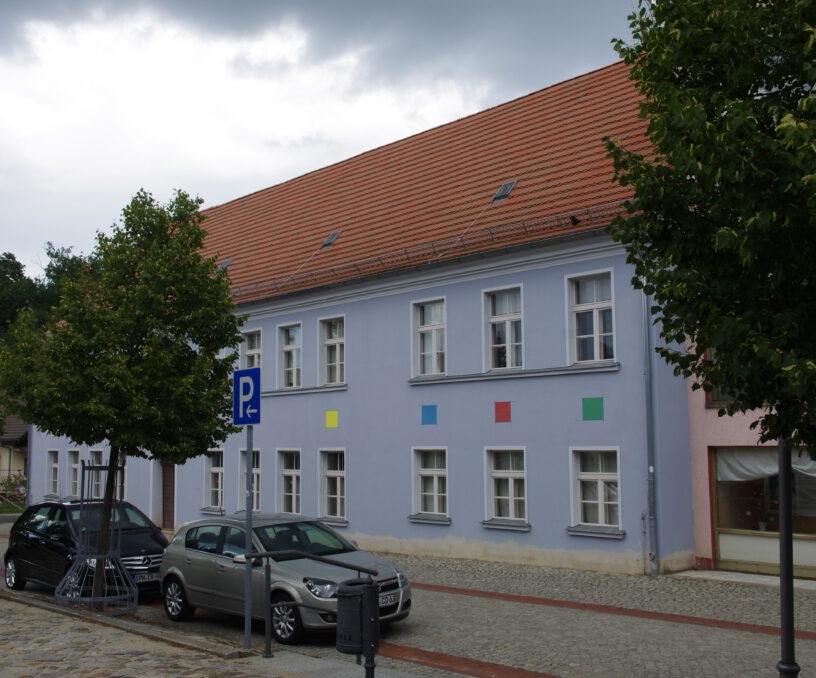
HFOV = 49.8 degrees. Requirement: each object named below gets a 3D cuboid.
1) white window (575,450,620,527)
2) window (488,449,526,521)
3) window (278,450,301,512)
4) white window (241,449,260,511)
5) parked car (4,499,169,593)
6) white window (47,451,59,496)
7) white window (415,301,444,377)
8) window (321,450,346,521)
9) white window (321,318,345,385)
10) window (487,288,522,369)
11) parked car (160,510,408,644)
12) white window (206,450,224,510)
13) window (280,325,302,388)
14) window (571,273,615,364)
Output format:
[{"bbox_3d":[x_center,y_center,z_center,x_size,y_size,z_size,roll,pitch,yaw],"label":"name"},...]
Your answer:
[{"bbox_3d":[3.613,2.829,16.720,0.180,1.468,1.046,6,-10,-44],"label":"white window"},{"bbox_3d":[2.035,2.998,17.967,0.160,1.465,0.985,6,-9,-44],"label":"window"},{"bbox_3d":[-3.099,3.785,23.418,0.180,1.651,1.026,6,-10,-44],"label":"window"},{"bbox_3d":[-4.346,3.966,24.661,0.180,1.698,1.013,6,-10,-44],"label":"white window"},{"bbox_3d":[-5.579,3.669,15.556,1.780,1.600,4.270,5,-10,-42],"label":"parked car"},{"bbox_3d":[-13.547,5.159,33.856,0.180,1.688,0.994,6,-10,-44],"label":"white window"},{"bbox_3d":[0.508,-0.005,19.848,0.160,1.755,0.985,6,-9,-44],"label":"white window"},{"bbox_3d":[-1.825,3.598,21.838,0.160,1.641,0.985,6,-9,-44],"label":"window"},{"bbox_3d":[-1.881,0.330,22.564,0.180,1.684,1.028,6,-10,-44],"label":"white window"},{"bbox_3d":[2.014,-0.194,18.333,0.160,1.731,0.985,6,-9,-44],"label":"window"},{"bbox_3d":[-1.823,3.234,12.304,1.770,1.470,4.250,6,-11,-44],"label":"parked car"},{"bbox_3d":[-5.549,4.104,25.581,0.160,1.685,0.985,6,-9,-44],"label":"white window"},{"bbox_3d":[-3.125,0.496,23.807,0.180,1.723,1.034,6,-10,-44],"label":"window"},{"bbox_3d":[3.519,-0.362,16.816,0.160,1.746,0.985,6,-9,-44],"label":"window"}]

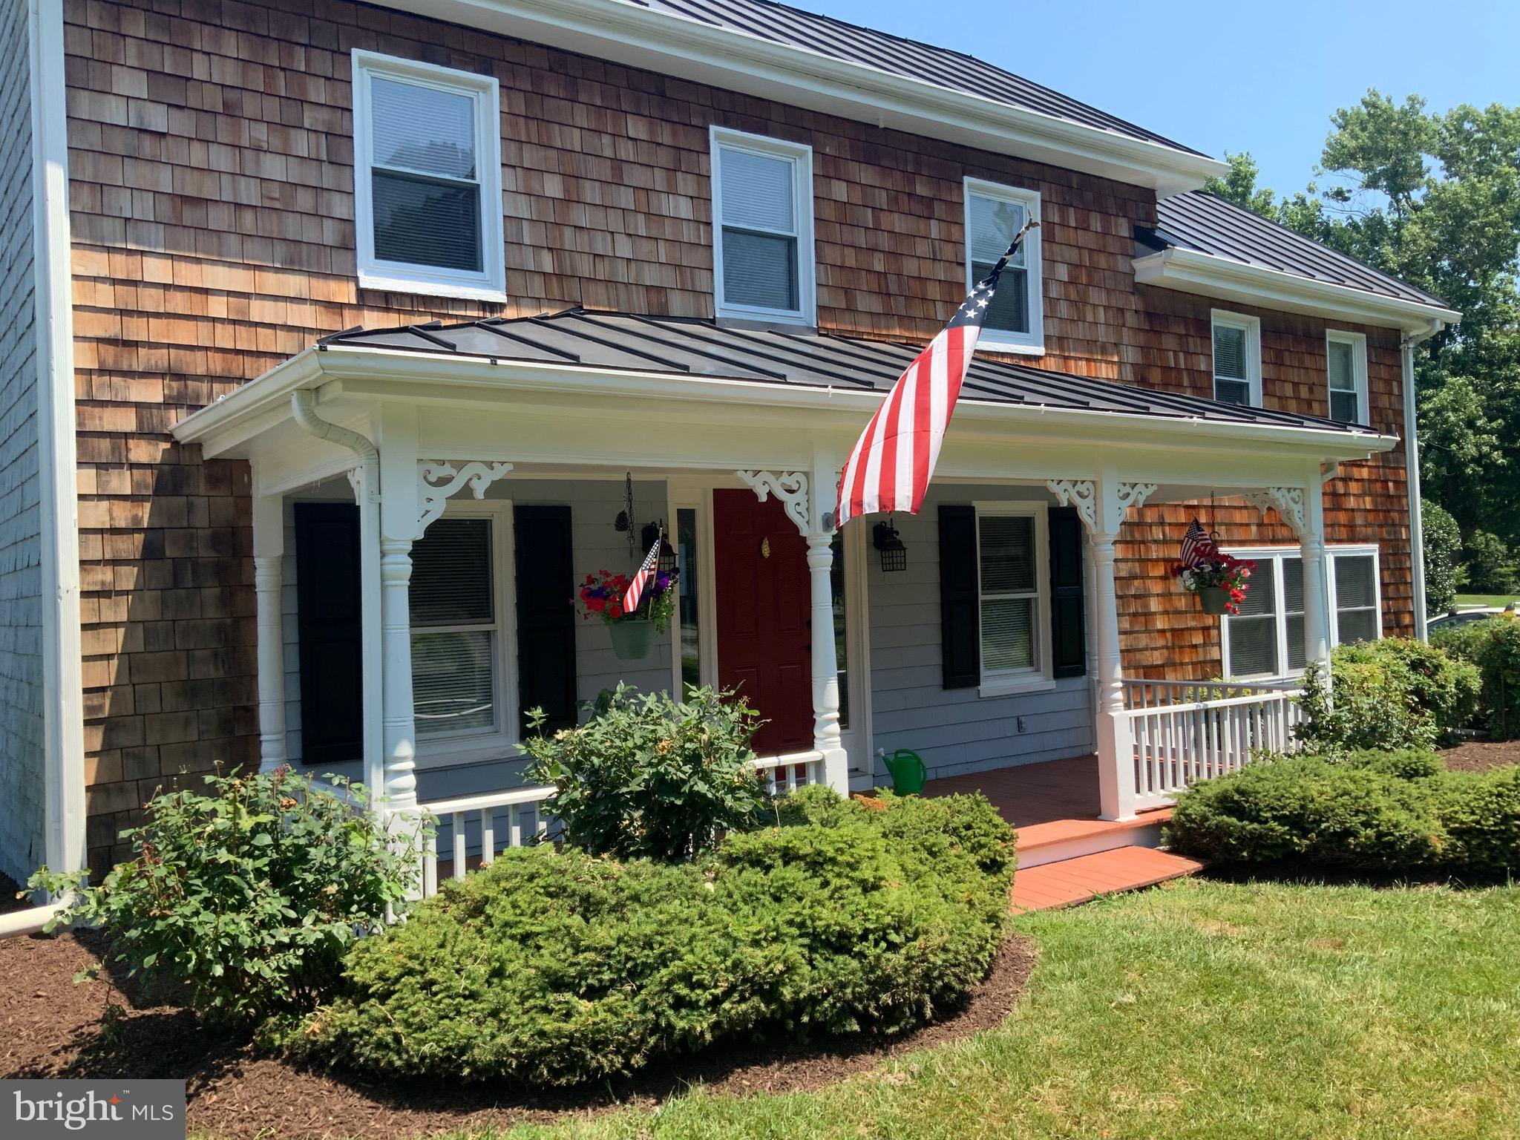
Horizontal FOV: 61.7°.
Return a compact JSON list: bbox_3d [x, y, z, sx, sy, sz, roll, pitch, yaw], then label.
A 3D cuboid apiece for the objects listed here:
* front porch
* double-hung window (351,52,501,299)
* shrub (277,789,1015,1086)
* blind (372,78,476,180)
[{"bbox_3d":[0.685,0.026,7.589,7.210,3.460,2.620,-1,-1,-35],"label":"front porch"},{"bbox_3d":[-1.928,-2.282,7.465,0.892,1.359,0.100,-1,-1,-35],"label":"double-hung window"},{"bbox_3d":[-0.119,1.428,5.256,3.250,0.750,1.350,-1,-1,-35],"label":"shrub"},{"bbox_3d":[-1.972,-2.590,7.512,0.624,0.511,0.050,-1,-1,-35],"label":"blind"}]

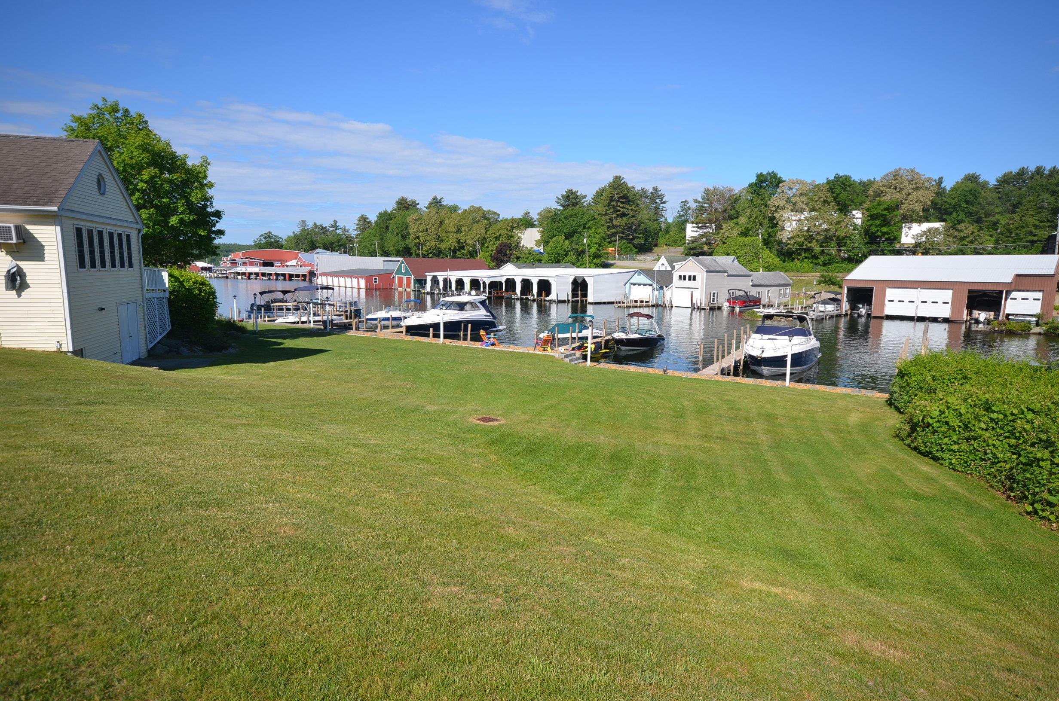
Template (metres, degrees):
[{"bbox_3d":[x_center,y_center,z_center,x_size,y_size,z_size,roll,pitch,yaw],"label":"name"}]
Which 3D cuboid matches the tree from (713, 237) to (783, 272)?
[{"bbox_3d":[40.092,-17.371,113.689,12.810,7.080,10.000,3,8,19],"label":"tree"}]

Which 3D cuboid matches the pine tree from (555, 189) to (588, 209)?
[{"bbox_3d":[12.439,-37.252,180.687,10.500,19.750,10.500,1,8,4],"label":"pine tree"}]

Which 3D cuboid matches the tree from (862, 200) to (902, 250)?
[{"bbox_3d":[65.139,-23.255,114.657,6.800,9.700,6.800,5,9,29],"label":"tree"}]

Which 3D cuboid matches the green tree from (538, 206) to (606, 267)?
[{"bbox_3d":[11.933,-30.069,163.921,17.000,16.240,17.000,1,8,4],"label":"green tree"}]

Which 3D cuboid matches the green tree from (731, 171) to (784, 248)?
[{"bbox_3d":[47.250,-28.580,129.152,10.000,17.000,10.000,3,8,19],"label":"green tree"}]

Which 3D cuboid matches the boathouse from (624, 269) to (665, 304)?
[{"bbox_3d":[20.064,-9.633,92.333,9.300,5.010,7.280,-5,10,-36],"label":"boathouse"}]

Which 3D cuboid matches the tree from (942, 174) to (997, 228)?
[{"bbox_3d":[92.668,-29.203,131.050,9.800,15.500,9.800,6,9,34],"label":"tree"}]

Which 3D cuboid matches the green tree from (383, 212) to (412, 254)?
[{"bbox_3d":[-46.573,-39.479,216.725,10.800,19.180,10.800,-1,8,-12],"label":"green tree"}]

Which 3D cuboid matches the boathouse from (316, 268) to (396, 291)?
[{"bbox_3d":[-43.506,-18.944,160.762,12.500,4.500,40.500,-4,9,-33],"label":"boathouse"}]

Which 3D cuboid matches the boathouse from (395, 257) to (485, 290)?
[{"bbox_3d":[-19.369,-17.099,137.366,19.520,6.810,9.540,-5,10,-36],"label":"boathouse"}]

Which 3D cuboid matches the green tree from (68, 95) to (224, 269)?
[{"bbox_3d":[-18.925,-6.345,29.091,8.400,10.670,8.400,-4,9,-32],"label":"green tree"}]

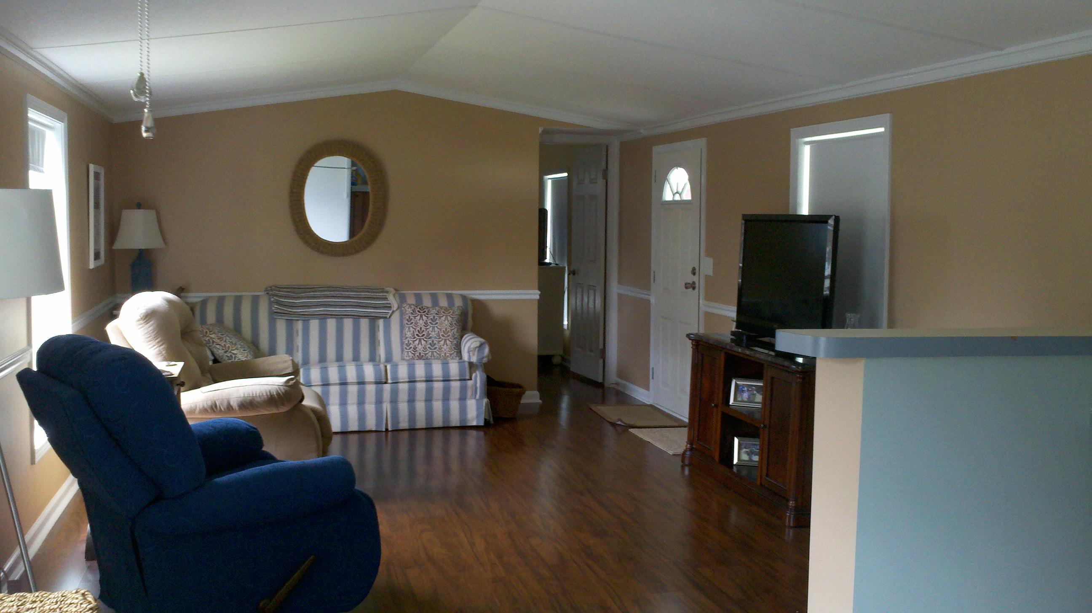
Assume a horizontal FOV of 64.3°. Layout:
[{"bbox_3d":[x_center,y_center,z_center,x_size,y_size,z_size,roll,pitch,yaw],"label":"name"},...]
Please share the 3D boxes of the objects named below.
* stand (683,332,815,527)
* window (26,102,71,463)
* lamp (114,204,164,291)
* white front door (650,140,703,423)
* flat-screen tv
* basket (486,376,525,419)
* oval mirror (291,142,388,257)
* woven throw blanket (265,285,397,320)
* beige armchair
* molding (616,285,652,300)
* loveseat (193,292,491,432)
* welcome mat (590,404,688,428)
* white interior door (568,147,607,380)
[{"bbox_3d":[1.226,0.626,4.798,0.450,0.805,1.210,-2,6,-18],"label":"stand"},{"bbox_3d":[-2.502,-0.180,4.383,0.075,1.664,0.897,-2,6,-18],"label":"window"},{"bbox_3d":[-2.718,-0.312,5.827,0.320,0.769,0.320,-2,6,-18],"label":"lamp"},{"bbox_3d":[0.978,-0.195,6.567,0.070,2.050,0.800,-2,6,-18],"label":"white front door"},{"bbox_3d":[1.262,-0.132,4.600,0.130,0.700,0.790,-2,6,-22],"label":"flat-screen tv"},{"bbox_3d":[-0.364,0.693,6.711,0.370,0.250,0.370,-2,6,-18],"label":"basket"},{"bbox_3d":[-1.506,-0.796,6.384,0.710,0.850,0.060,-2,6,-18],"label":"oval mirror"},{"bbox_3d":[-1.543,-0.037,6.293,0.912,0.228,0.243,-1,6,-15],"label":"woven throw blanket"},{"bbox_3d":[-1.865,0.438,5.095,1.125,1.082,0.973,-1,6,-15],"label":"beige armchair"},{"bbox_3d":[0.713,-0.126,7.287,0.028,0.071,0.654,-2,6,-18],"label":"molding"},{"bbox_3d":[-1.503,0.388,6.279,2.110,0.935,0.740,-1,6,-12],"label":"loveseat"},{"bbox_3d":[0.693,0.825,6.674,0.502,0.012,0.714,-2,6,-20],"label":"welcome mat"},{"bbox_3d":[0.376,-0.384,7.799,0.040,2.060,0.657,-2,7,-24],"label":"white interior door"}]

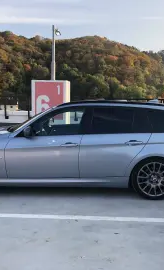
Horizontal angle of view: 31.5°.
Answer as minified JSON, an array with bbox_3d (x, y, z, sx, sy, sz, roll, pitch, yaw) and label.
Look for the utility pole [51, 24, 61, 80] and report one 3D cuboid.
[{"bbox_3d":[-1.143,-2.559,13.057,0.439,4.603,0.220,0,8,3],"label":"utility pole"}]

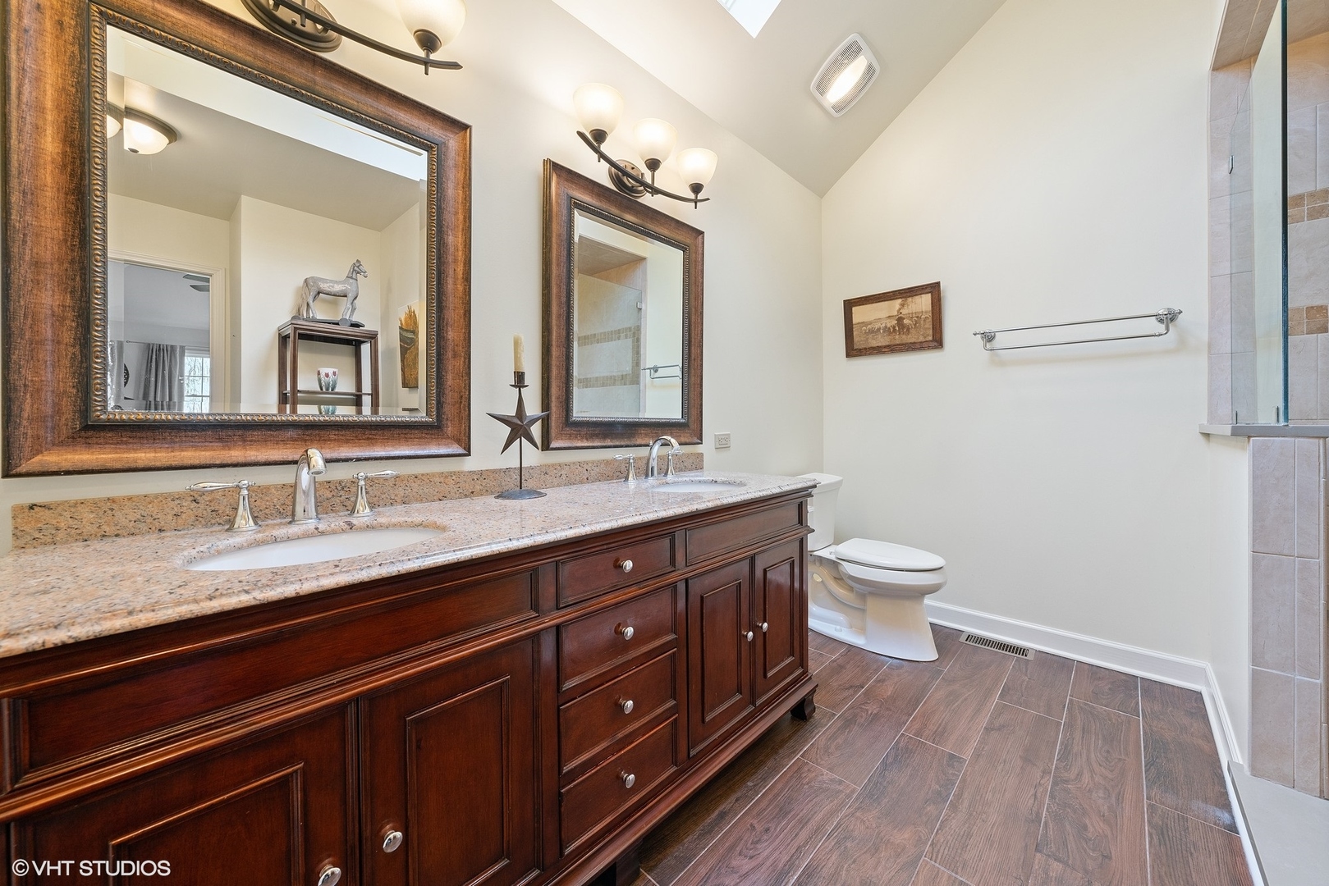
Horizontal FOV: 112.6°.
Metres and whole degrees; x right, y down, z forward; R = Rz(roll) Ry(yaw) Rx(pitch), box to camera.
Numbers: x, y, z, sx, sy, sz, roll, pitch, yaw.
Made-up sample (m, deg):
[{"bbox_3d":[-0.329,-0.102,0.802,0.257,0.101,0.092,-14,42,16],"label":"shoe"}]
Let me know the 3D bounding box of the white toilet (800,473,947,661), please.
[{"bbox_3d":[1.033,0.601,2.310,0.440,0.800,0.765,-2,2,-44],"label":"white toilet"}]

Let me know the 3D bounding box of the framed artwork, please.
[{"bbox_3d":[1.293,-0.691,2.541,0.025,0.342,0.512,-2,0,-44],"label":"framed artwork"}]

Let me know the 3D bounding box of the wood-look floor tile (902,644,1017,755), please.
[{"bbox_3d":[1.236,1.012,1.814,0.909,0.010,0.194,-2,2,-44],"label":"wood-look floor tile"}]

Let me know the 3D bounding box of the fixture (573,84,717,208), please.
[{"bbox_3d":[-0.073,-1.003,1.630,0.645,0.220,0.232,-2,2,-44],"label":"fixture"}]

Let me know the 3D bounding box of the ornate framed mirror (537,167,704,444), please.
[{"bbox_3d":[-0.117,-0.444,1.687,0.745,0.915,0.055,-2,4,-44],"label":"ornate framed mirror"}]

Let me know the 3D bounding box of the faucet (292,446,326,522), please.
[{"bbox_3d":[-0.735,0.091,0.917,0.053,0.155,0.170,-2,2,-44],"label":"faucet"}]

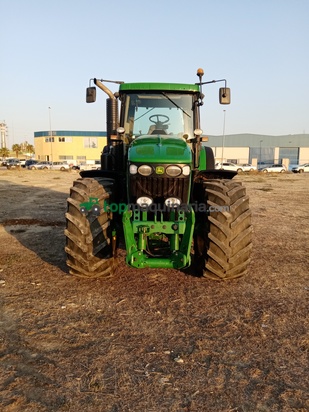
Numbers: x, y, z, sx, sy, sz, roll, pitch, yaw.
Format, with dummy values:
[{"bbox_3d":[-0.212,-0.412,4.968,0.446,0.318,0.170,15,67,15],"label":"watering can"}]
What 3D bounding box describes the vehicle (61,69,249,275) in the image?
[{"bbox_3d":[0.109,-0.771,6.052,2.600,3.350,5.100,1,8,1],"label":"vehicle"}]

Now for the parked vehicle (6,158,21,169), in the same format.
[{"bbox_3d":[-21.900,-6.496,48.300,1.830,1.750,4.500,-3,9,-24],"label":"parked vehicle"}]

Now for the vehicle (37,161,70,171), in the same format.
[{"bbox_3d":[-15.150,-6.086,47.000,4.200,1.470,1.760,1,8,0],"label":"vehicle"}]

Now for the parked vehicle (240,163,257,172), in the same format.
[{"bbox_3d":[14.250,-6.183,50.200,4.250,1.450,1.760,1,8,0],"label":"parked vehicle"}]

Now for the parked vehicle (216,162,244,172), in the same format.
[{"bbox_3d":[11.500,-5.810,47.200,4.300,1.500,1.800,1,8,0],"label":"parked vehicle"}]

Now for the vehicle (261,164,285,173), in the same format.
[{"bbox_3d":[17.950,-5.697,47.200,4.050,1.430,1.740,1,8,0],"label":"vehicle"}]

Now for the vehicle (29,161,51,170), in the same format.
[{"bbox_3d":[-17.900,-6.512,49.800,4.300,1.450,1.760,1,8,0],"label":"vehicle"}]

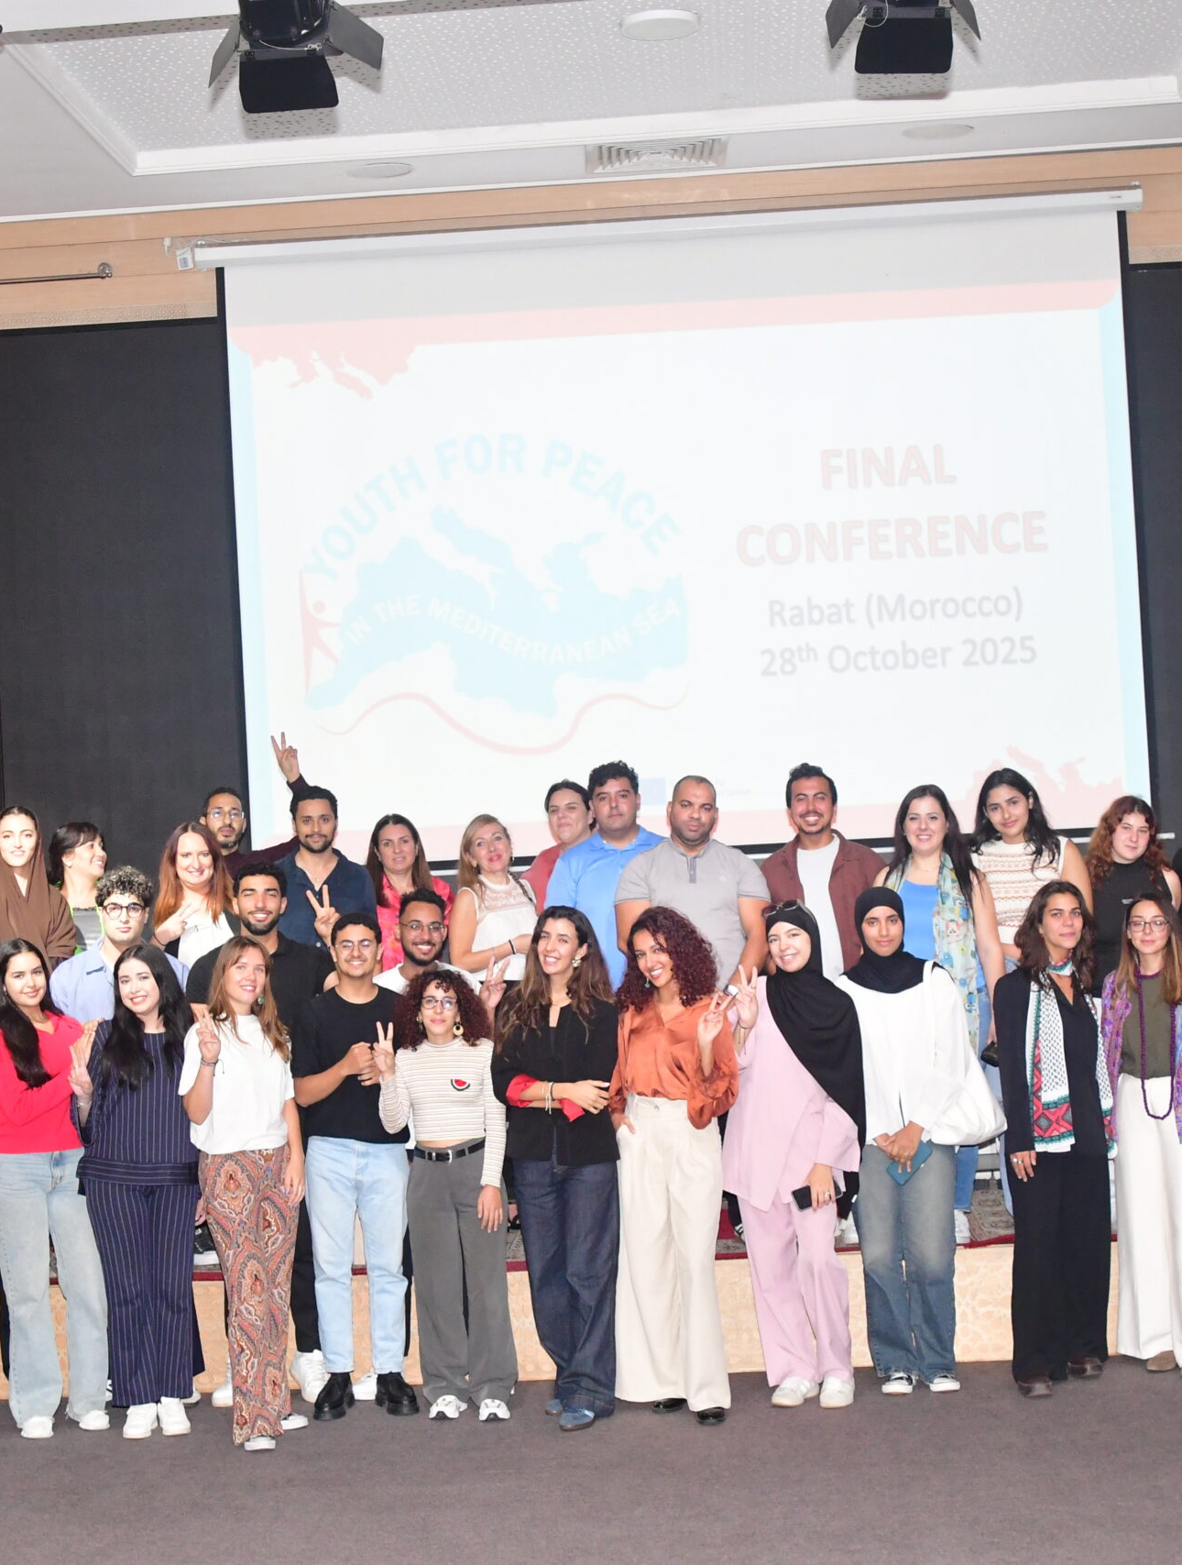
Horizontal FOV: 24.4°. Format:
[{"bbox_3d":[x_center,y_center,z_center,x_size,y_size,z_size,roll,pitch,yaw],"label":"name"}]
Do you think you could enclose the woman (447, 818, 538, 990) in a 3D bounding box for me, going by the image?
[{"bbox_3d":[-0.334,0.933,10.487,0.440,1.633,0.340,-2,-1,-24],"label":"woman"}]

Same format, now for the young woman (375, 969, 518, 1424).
[{"bbox_3d":[-0.484,1.396,9.324,0.450,1.502,0.340,-3,0,-3],"label":"young woman"}]

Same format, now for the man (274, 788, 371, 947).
[{"bbox_3d":[-1.001,0.880,10.302,0.500,1.757,0.360,-3,0,-4],"label":"man"}]

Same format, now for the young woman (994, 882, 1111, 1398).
[{"bbox_3d":[1.589,1.196,9.413,0.430,1.702,0.320,-3,-1,-11],"label":"young woman"}]

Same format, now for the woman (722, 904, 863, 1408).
[{"bbox_3d":[0.692,1.250,9.282,0.470,1.674,0.350,-3,-1,11],"label":"woman"}]

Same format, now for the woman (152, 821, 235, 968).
[{"bbox_3d":[-1.448,0.961,10.239,0.470,1.641,0.340,-3,0,-7],"label":"woman"}]

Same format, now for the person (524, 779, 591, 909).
[{"bbox_3d":[-0.069,0.852,10.662,0.480,1.725,0.320,-3,0,1],"label":"person"}]

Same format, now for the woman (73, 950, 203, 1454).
[{"bbox_3d":[-1.509,1.373,9.294,0.430,1.646,0.340,-3,-1,-7],"label":"woman"}]

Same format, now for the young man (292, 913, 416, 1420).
[{"bbox_3d":[-0.824,1.312,9.497,0.470,1.713,0.370,-3,-1,-7],"label":"young man"}]

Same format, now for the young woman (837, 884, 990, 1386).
[{"bbox_3d":[1.107,1.210,9.363,0.500,1.700,0.340,-3,-1,5],"label":"young woman"}]

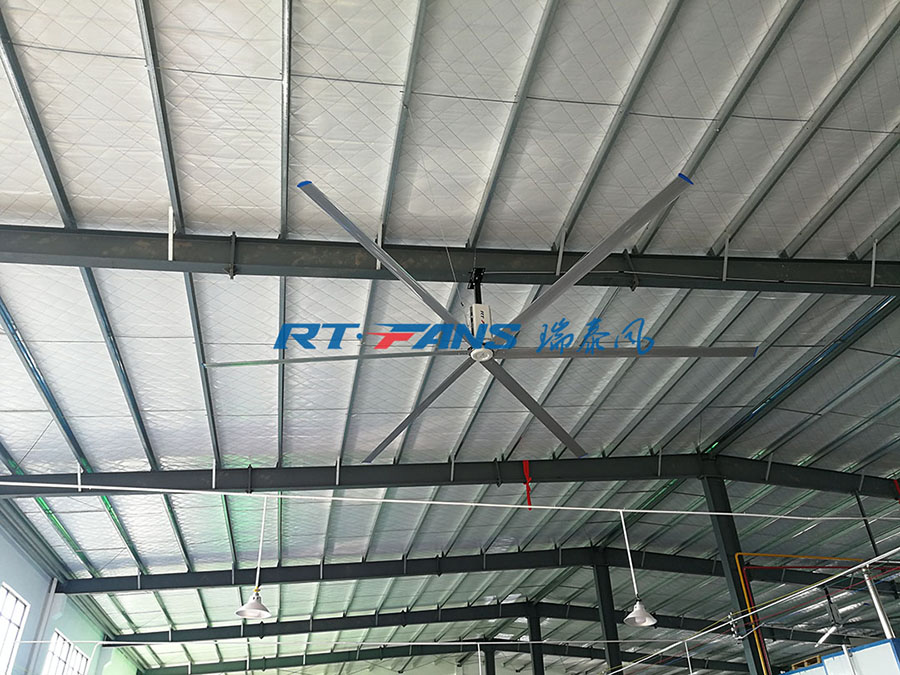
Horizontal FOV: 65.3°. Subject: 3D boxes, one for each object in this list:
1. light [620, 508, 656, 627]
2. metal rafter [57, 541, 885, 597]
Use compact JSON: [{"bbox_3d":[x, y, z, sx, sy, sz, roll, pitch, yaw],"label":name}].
[{"bbox_3d":[2.106,2.628,8.176,0.370,1.268,0.370,5,-35,-11],"label":"light"},{"bbox_3d":[2.377,8.077,24.260,29.036,1.659,0.280,5,-35,-11],"label":"metal rafter"}]

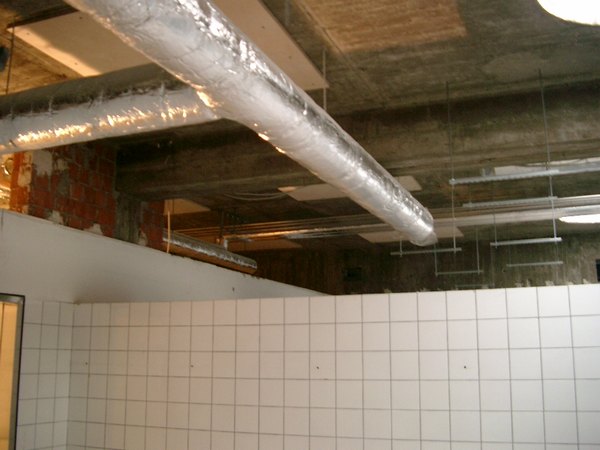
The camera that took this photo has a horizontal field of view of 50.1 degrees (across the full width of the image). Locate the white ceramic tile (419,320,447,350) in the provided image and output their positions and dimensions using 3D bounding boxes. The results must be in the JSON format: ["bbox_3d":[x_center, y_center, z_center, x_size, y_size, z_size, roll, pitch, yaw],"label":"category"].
[{"bbox_3d":[0.689,0.575,3.334,0.150,0.150,0.009,-5,-13,21],"label":"white ceramic tile"}]

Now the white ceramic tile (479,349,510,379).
[{"bbox_3d":[0.953,0.684,3.144,0.150,0.150,0.009,-5,-13,21],"label":"white ceramic tile"}]

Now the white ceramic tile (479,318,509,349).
[{"bbox_3d":[0.956,0.540,3.178,0.150,0.150,0.008,-5,-13,21],"label":"white ceramic tile"}]

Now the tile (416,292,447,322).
[{"bbox_3d":[0.690,0.427,3.363,0.150,0.150,0.009,-5,-13,21],"label":"tile"}]

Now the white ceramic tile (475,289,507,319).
[{"bbox_3d":[0.958,0.394,3.207,0.150,0.150,0.009,-5,-13,21],"label":"white ceramic tile"}]

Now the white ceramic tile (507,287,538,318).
[{"bbox_3d":[1.112,0.389,3.209,0.150,0.150,0.010,-5,-13,21],"label":"white ceramic tile"}]

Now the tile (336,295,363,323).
[{"bbox_3d":[0.264,0.456,3.484,0.150,0.150,0.009,-5,-13,21],"label":"tile"}]

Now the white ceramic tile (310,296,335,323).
[{"bbox_3d":[0.124,0.468,3.533,0.150,0.150,0.008,-5,-13,21],"label":"white ceramic tile"}]

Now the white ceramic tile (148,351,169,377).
[{"bbox_3d":[-0.853,0.835,3.860,0.150,0.150,0.008,-5,-13,21],"label":"white ceramic tile"}]

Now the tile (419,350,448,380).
[{"bbox_3d":[0.685,0.717,3.281,0.150,0.150,0.010,-5,-13,21],"label":"tile"}]

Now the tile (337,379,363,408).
[{"bbox_3d":[0.264,0.901,3.416,0.150,0.150,0.010,-5,-13,21],"label":"tile"}]

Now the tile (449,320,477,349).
[{"bbox_3d":[0.831,0.560,3.280,0.150,0.150,0.009,-5,-13,21],"label":"tile"}]

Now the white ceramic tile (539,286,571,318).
[{"bbox_3d":[1.225,0.368,3.096,0.150,0.150,0.009,-5,-13,21],"label":"white ceramic tile"}]

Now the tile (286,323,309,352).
[{"bbox_3d":[-0.018,0.626,3.563,0.150,0.150,0.009,-5,-13,21],"label":"tile"}]

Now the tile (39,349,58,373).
[{"bbox_3d":[-1.556,0.838,3.967,0.009,0.150,0.150,-5,-13,21],"label":"tile"}]

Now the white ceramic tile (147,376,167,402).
[{"bbox_3d":[-0.860,0.986,3.860,0.150,0.150,0.010,-5,-13,21],"label":"white ceramic tile"}]

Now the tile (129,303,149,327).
[{"bbox_3d":[-0.995,0.555,3.982,0.150,0.150,0.009,-5,-13,21],"label":"tile"}]

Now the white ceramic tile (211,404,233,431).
[{"bbox_3d":[-0.440,1.109,3.686,0.150,0.150,0.010,-5,-13,21],"label":"white ceramic tile"}]

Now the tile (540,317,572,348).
[{"bbox_3d":[1.248,0.523,3.120,0.150,0.150,0.009,-5,-13,21],"label":"tile"}]

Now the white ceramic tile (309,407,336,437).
[{"bbox_3d":[0.121,1.050,3.413,0.150,0.150,0.009,-5,-13,21],"label":"white ceramic tile"}]

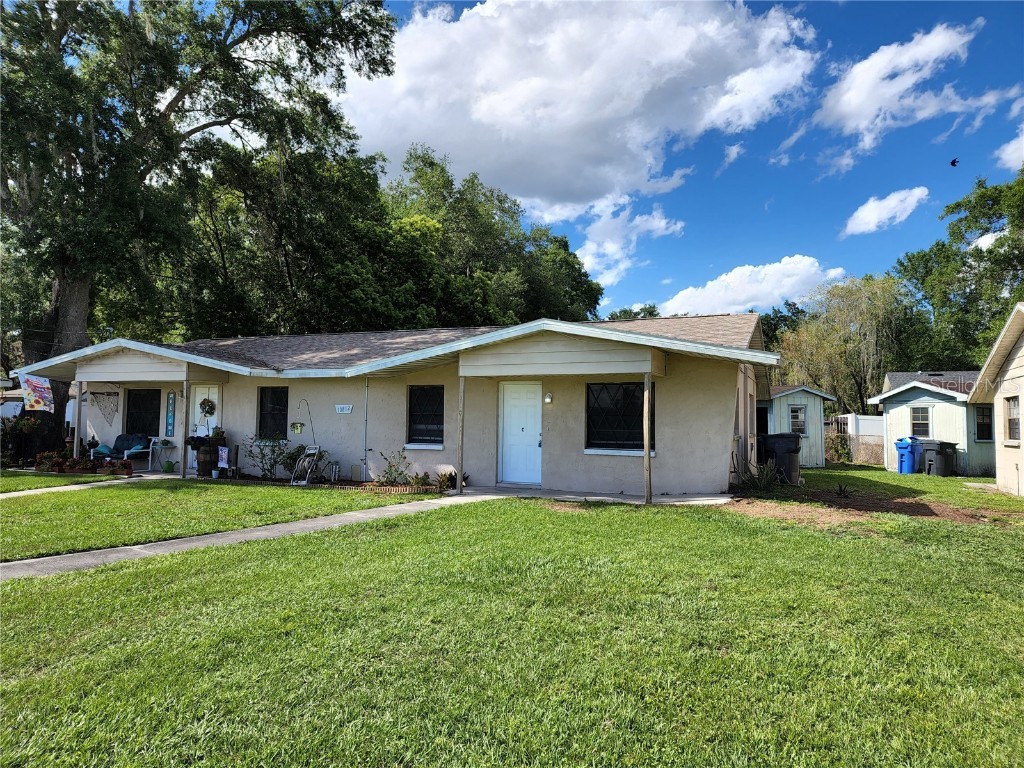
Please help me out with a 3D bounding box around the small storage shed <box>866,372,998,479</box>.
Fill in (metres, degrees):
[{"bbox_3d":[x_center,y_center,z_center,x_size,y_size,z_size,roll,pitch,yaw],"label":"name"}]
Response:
[{"bbox_3d":[14.156,1.185,21.721,4.000,3.100,3.300,2,-3,-27],"label":"small storage shed"}]

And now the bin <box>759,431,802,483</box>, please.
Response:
[{"bbox_3d":[5.779,1.631,14.700,0.820,1.120,0.680,-1,-3,30],"label":"bin"}]

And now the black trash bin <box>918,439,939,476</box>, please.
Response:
[{"bbox_3d":[12.632,2.182,20.200,0.800,1.100,0.680,1,-3,-20],"label":"black trash bin"}]

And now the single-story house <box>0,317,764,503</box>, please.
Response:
[{"bbox_3d":[-2.121,0.383,19.524,18.440,3.980,11.990,-1,-3,23],"label":"single-story house"}]

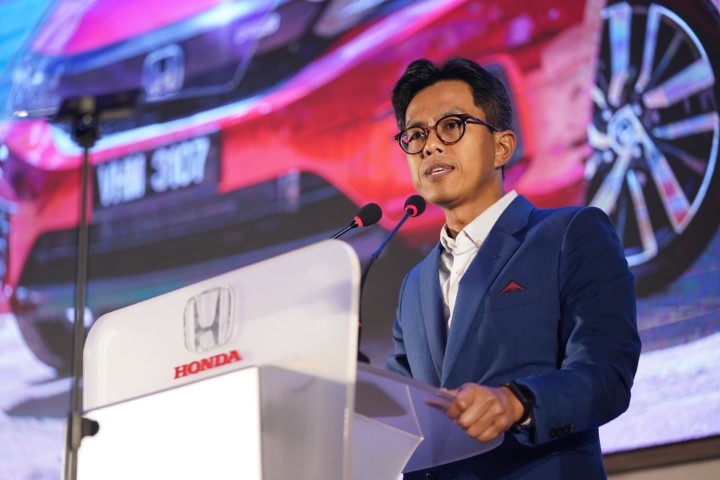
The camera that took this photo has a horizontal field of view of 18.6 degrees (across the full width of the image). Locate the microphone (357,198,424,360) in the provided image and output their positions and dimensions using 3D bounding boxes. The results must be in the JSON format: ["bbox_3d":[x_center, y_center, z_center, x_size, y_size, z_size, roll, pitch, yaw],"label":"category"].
[{"bbox_3d":[0.031,0.050,3.200,0.068,0.277,0.205,-9,-18,31],"label":"microphone"}]

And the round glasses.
[{"bbox_3d":[0.149,-0.152,3.510,0.140,0.049,0.142,-15,-17,30],"label":"round glasses"}]

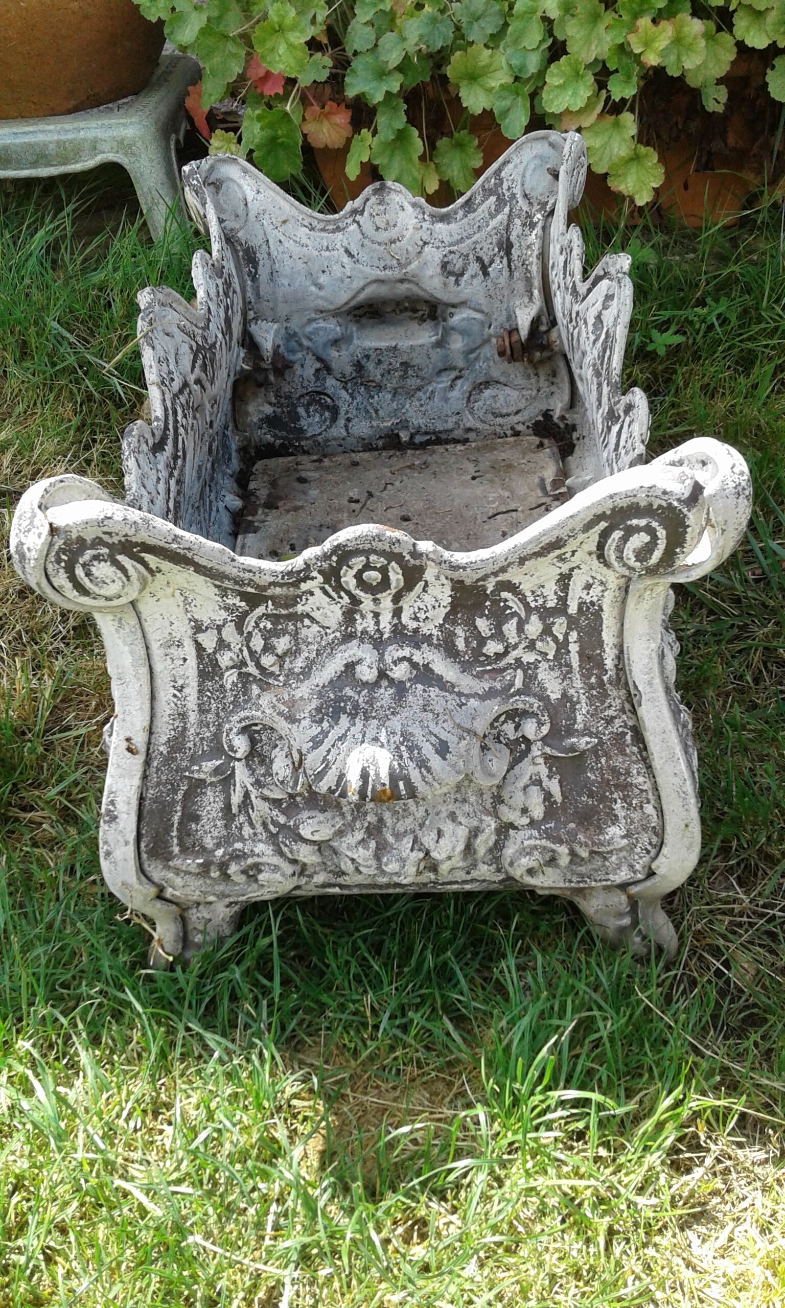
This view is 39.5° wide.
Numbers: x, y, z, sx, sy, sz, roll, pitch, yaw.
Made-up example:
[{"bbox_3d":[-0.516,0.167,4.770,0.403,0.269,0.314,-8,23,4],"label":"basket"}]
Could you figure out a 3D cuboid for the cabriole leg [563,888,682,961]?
[{"bbox_3d":[0.142,0.152,0.692,0.070,0.071,0.057,-2,40,2],"label":"cabriole leg"}]

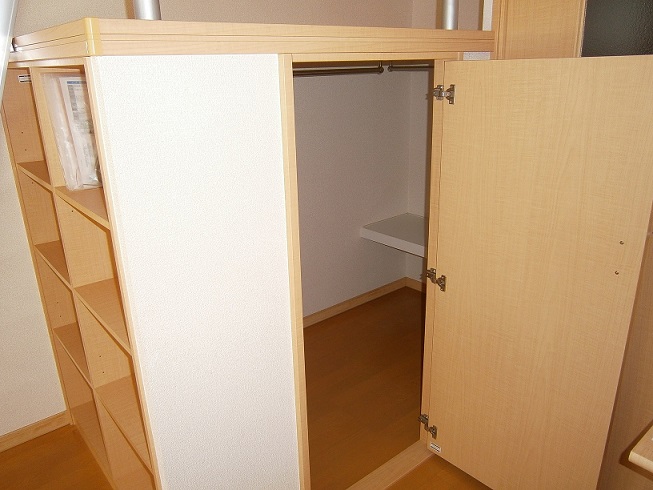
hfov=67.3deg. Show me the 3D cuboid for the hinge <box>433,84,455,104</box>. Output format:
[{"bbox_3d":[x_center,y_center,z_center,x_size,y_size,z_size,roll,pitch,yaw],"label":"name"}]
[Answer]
[{"bbox_3d":[0.339,-0.435,1.420,0.024,0.054,0.070,-17,25,-36],"label":"hinge"}]

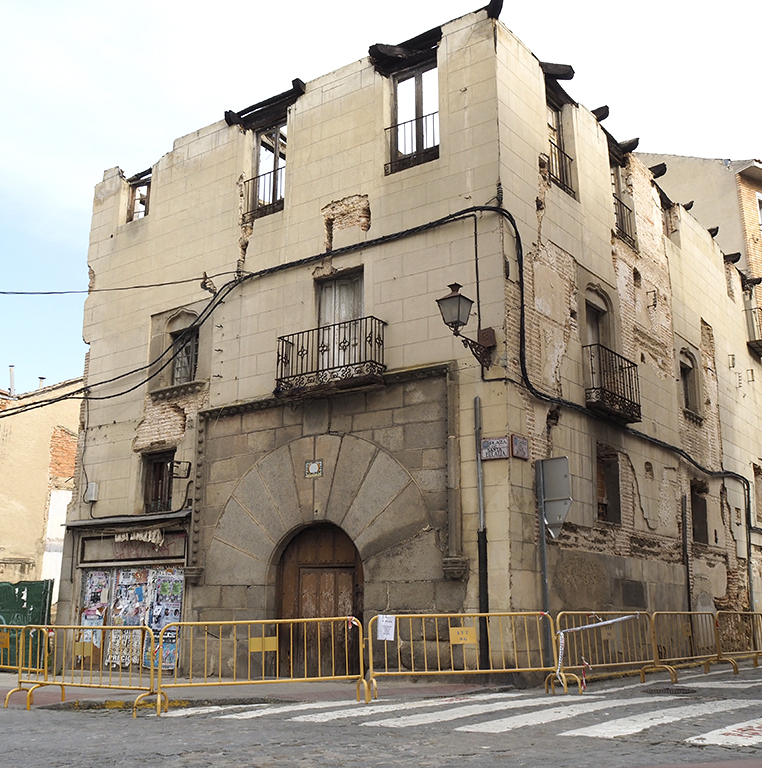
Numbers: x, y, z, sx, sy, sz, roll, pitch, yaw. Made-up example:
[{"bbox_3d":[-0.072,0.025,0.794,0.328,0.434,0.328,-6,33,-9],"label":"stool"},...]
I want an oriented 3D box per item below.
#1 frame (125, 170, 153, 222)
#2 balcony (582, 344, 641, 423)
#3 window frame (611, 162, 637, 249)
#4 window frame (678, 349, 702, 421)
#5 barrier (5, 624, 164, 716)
[{"bbox_3d":[-5.700,-4.375,19.750,1.010,1.220,0.180,-10,-19,33],"label":"frame"},{"bbox_3d":[4.511,0.027,15.989,0.380,1.200,1.850,-12,-20,38],"label":"balcony"},{"bbox_3d":[5.327,-4.048,18.631,0.300,2.000,1.120,-12,-20,38],"label":"window frame"},{"bbox_3d":[7.437,0.068,20.130,0.300,1.500,1.200,-12,-20,38],"label":"window frame"},{"bbox_3d":[-3.891,3.724,10.908,2.480,1.040,0.550,-9,-18,29],"label":"barrier"}]

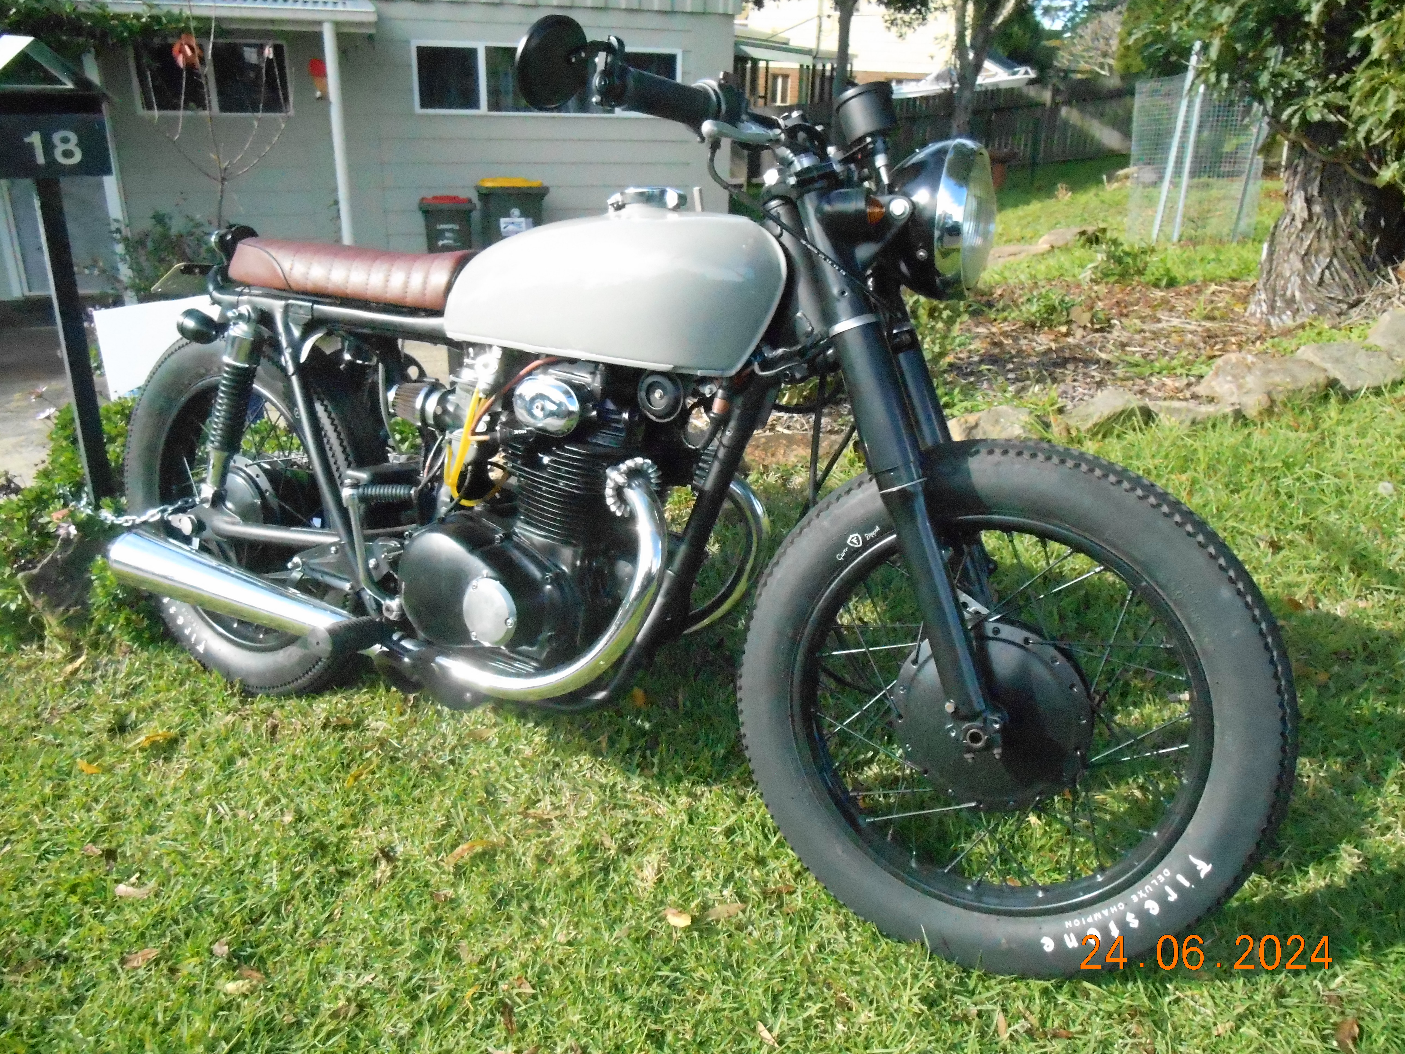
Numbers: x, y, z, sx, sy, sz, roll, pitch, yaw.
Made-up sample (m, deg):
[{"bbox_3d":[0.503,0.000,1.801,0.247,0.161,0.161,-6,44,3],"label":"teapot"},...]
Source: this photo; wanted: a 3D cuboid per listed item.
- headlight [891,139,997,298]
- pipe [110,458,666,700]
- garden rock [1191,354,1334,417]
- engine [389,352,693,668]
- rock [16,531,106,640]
[{"bbox_3d":[0.268,-0.358,1.219,0.145,0.182,0.182,13,16,23],"label":"headlight"},{"bbox_3d":[-0.525,0.018,1.549,1.070,0.370,0.160,12,15,28],"label":"pipe"},{"bbox_3d":[1.958,-0.504,3.710,0.440,0.190,0.300,-5,23,-16],"label":"garden rock"},{"bbox_3d":[-0.217,-0.030,1.546,0.420,0.475,0.345,12,15,28],"label":"engine"},{"bbox_3d":[-1.394,0.128,2.300,0.200,0.200,0.180,-12,26,-31],"label":"rock"}]

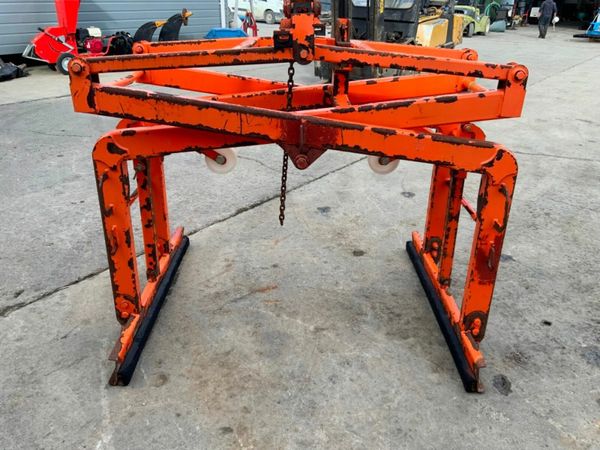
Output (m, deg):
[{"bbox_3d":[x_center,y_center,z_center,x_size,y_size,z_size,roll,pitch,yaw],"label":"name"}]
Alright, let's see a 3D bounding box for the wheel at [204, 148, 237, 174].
[{"bbox_3d":[-0.376,-0.319,2.400,0.150,0.150,0.050,0,25,0],"label":"wheel"}]

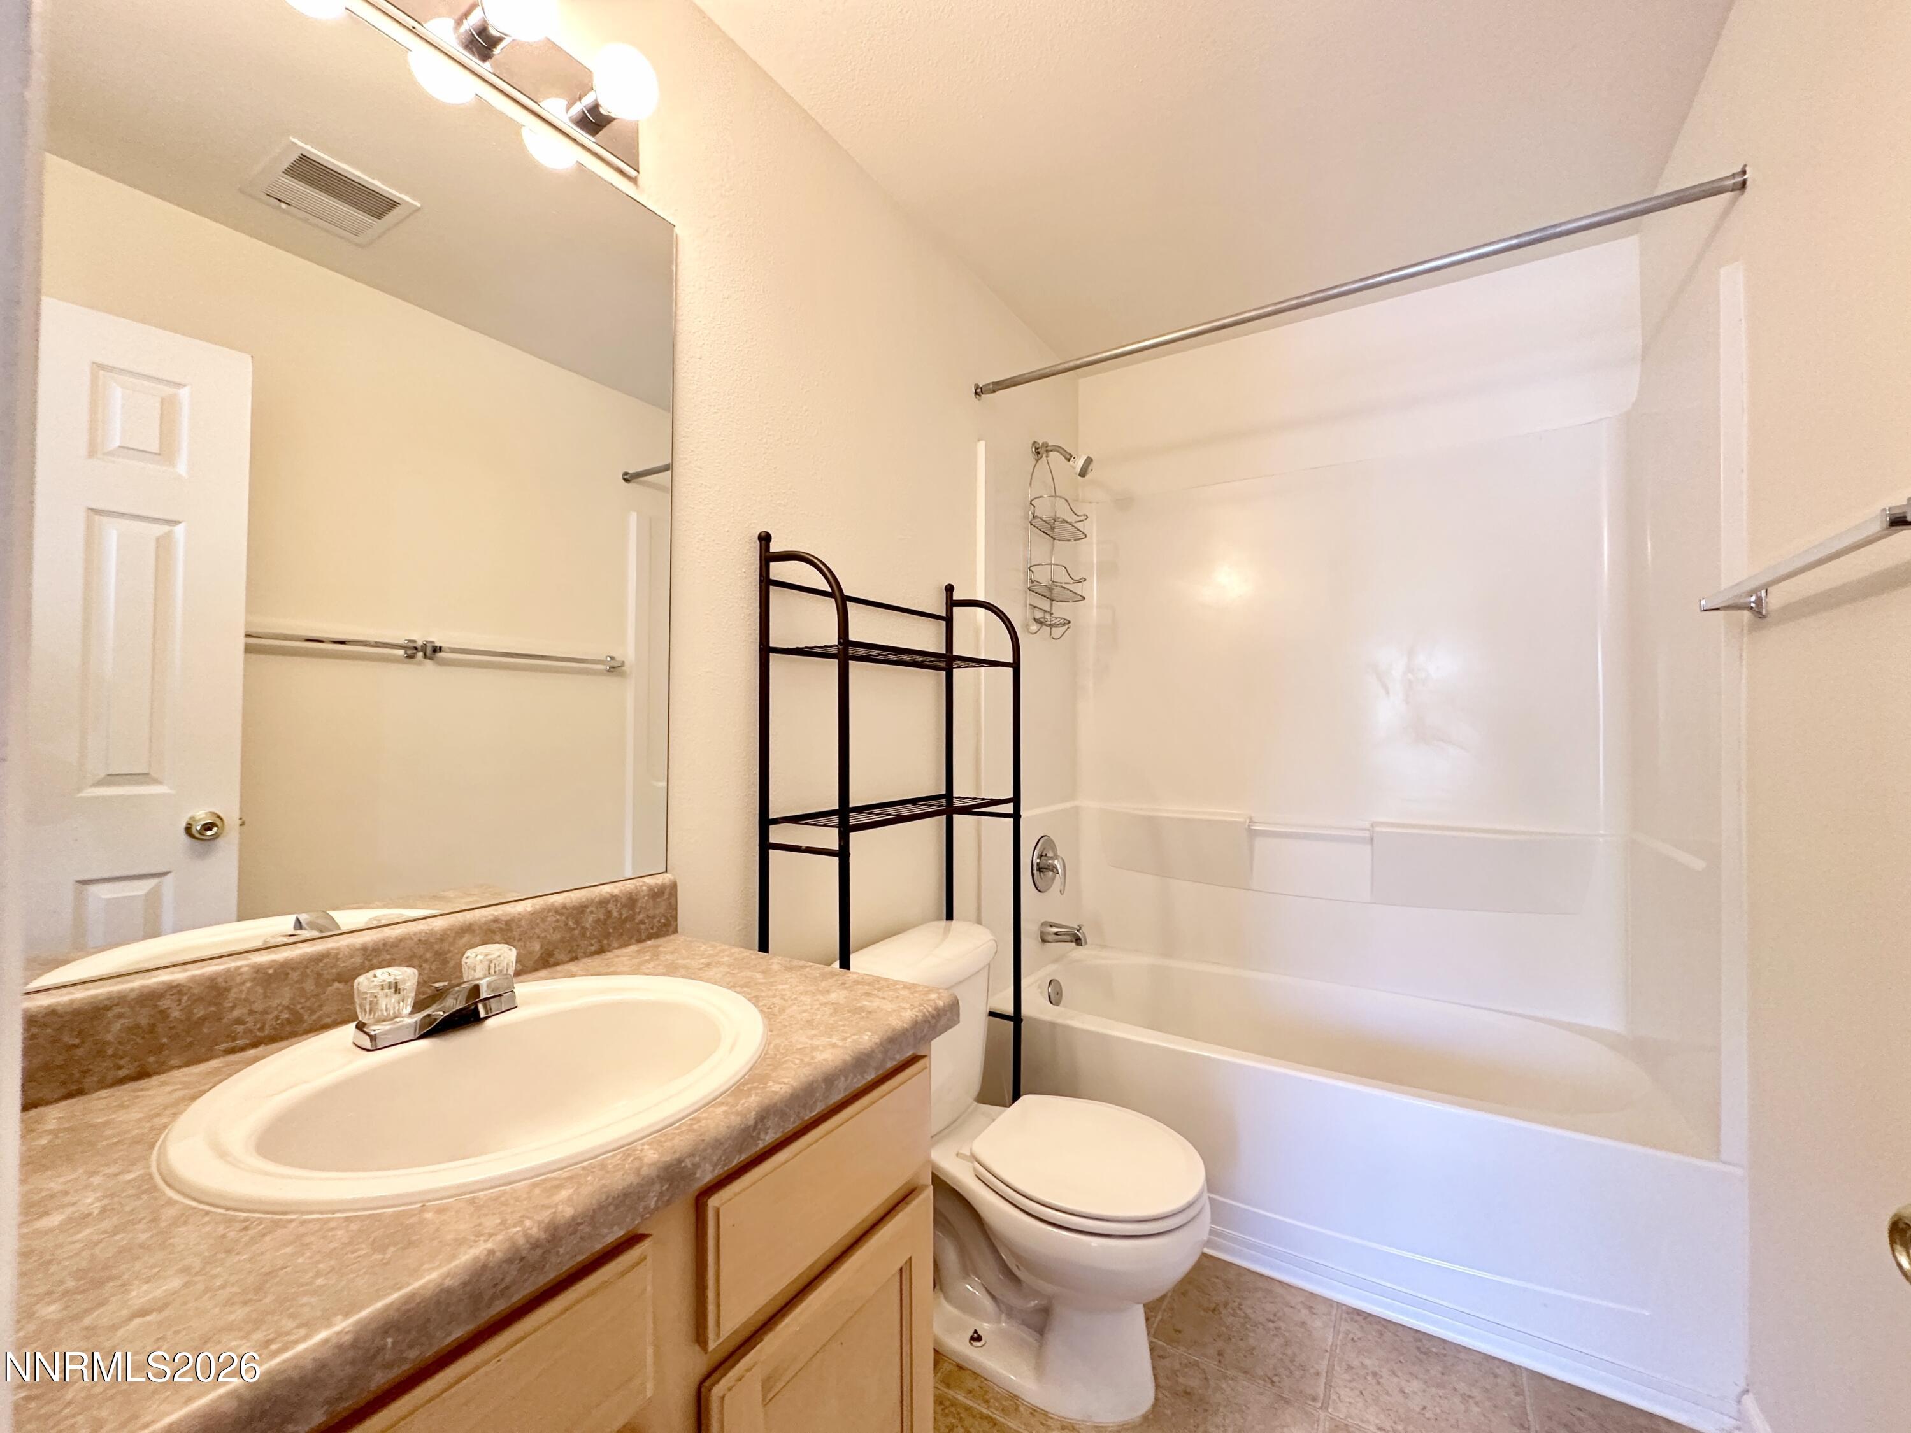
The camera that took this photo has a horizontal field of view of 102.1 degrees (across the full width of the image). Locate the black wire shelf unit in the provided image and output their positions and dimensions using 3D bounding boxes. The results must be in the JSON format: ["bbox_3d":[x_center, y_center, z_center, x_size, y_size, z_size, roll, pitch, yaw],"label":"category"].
[{"bbox_3d":[-0.101,0.435,1.585,0.210,1.540,0.636,0,-1,32],"label":"black wire shelf unit"}]

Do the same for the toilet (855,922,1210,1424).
[{"bbox_3d":[0.119,0.844,1.450,0.695,0.720,0.450,0,-1,32],"label":"toilet"}]

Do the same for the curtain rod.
[{"bbox_3d":[0.693,-0.900,1.702,1.510,0.045,0.045,0,-1,32],"label":"curtain rod"}]

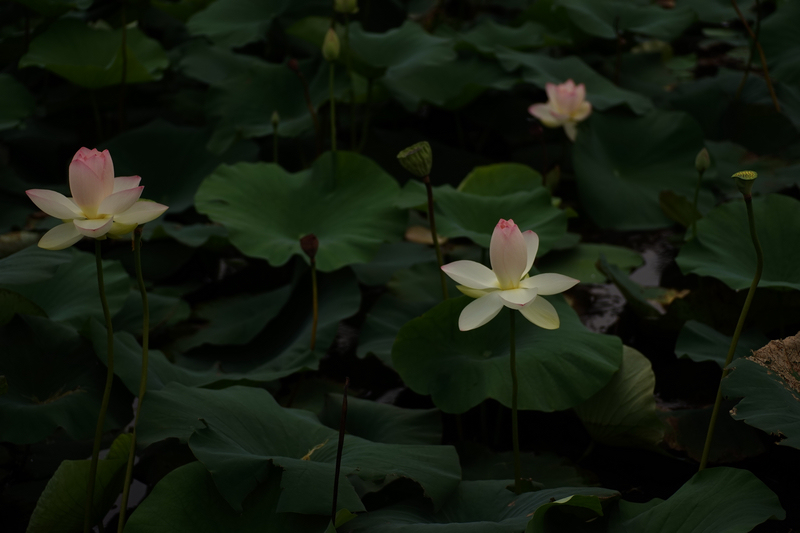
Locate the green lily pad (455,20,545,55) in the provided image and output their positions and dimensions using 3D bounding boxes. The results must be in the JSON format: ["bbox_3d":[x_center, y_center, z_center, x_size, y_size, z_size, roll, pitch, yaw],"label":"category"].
[{"bbox_3d":[0.308,-0.710,6.200,0.300,0.090,0.280,0,19,0],"label":"green lily pad"}]

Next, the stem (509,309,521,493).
[{"bbox_3d":[0.172,0.201,3.000,0.014,0.300,0.013,-1,20,0],"label":"stem"}]

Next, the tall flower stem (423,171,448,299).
[{"bbox_3d":[0.059,-0.048,3.300,0.014,0.220,0.014,-8,20,3],"label":"tall flower stem"}]

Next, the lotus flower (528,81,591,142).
[{"bbox_3d":[0.417,-0.408,5.200,0.165,0.145,0.155,0,19,0],"label":"lotus flower"}]

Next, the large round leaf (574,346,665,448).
[{"bbox_3d":[0.346,0.208,3.200,0.180,0.150,0.140,0,20,0],"label":"large round leaf"}]

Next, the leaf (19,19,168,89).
[{"bbox_3d":[-0.743,-0.514,4.850,0.370,0.110,0.310,0,20,0],"label":"leaf"}]

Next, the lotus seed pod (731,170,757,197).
[{"bbox_3d":[0.569,-0.137,3.300,0.040,0.038,0.040,0,19,0],"label":"lotus seed pod"}]

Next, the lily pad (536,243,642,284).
[{"bbox_3d":[0.460,-0.007,4.850,0.260,0.040,0.280,0,19,0],"label":"lily pad"}]

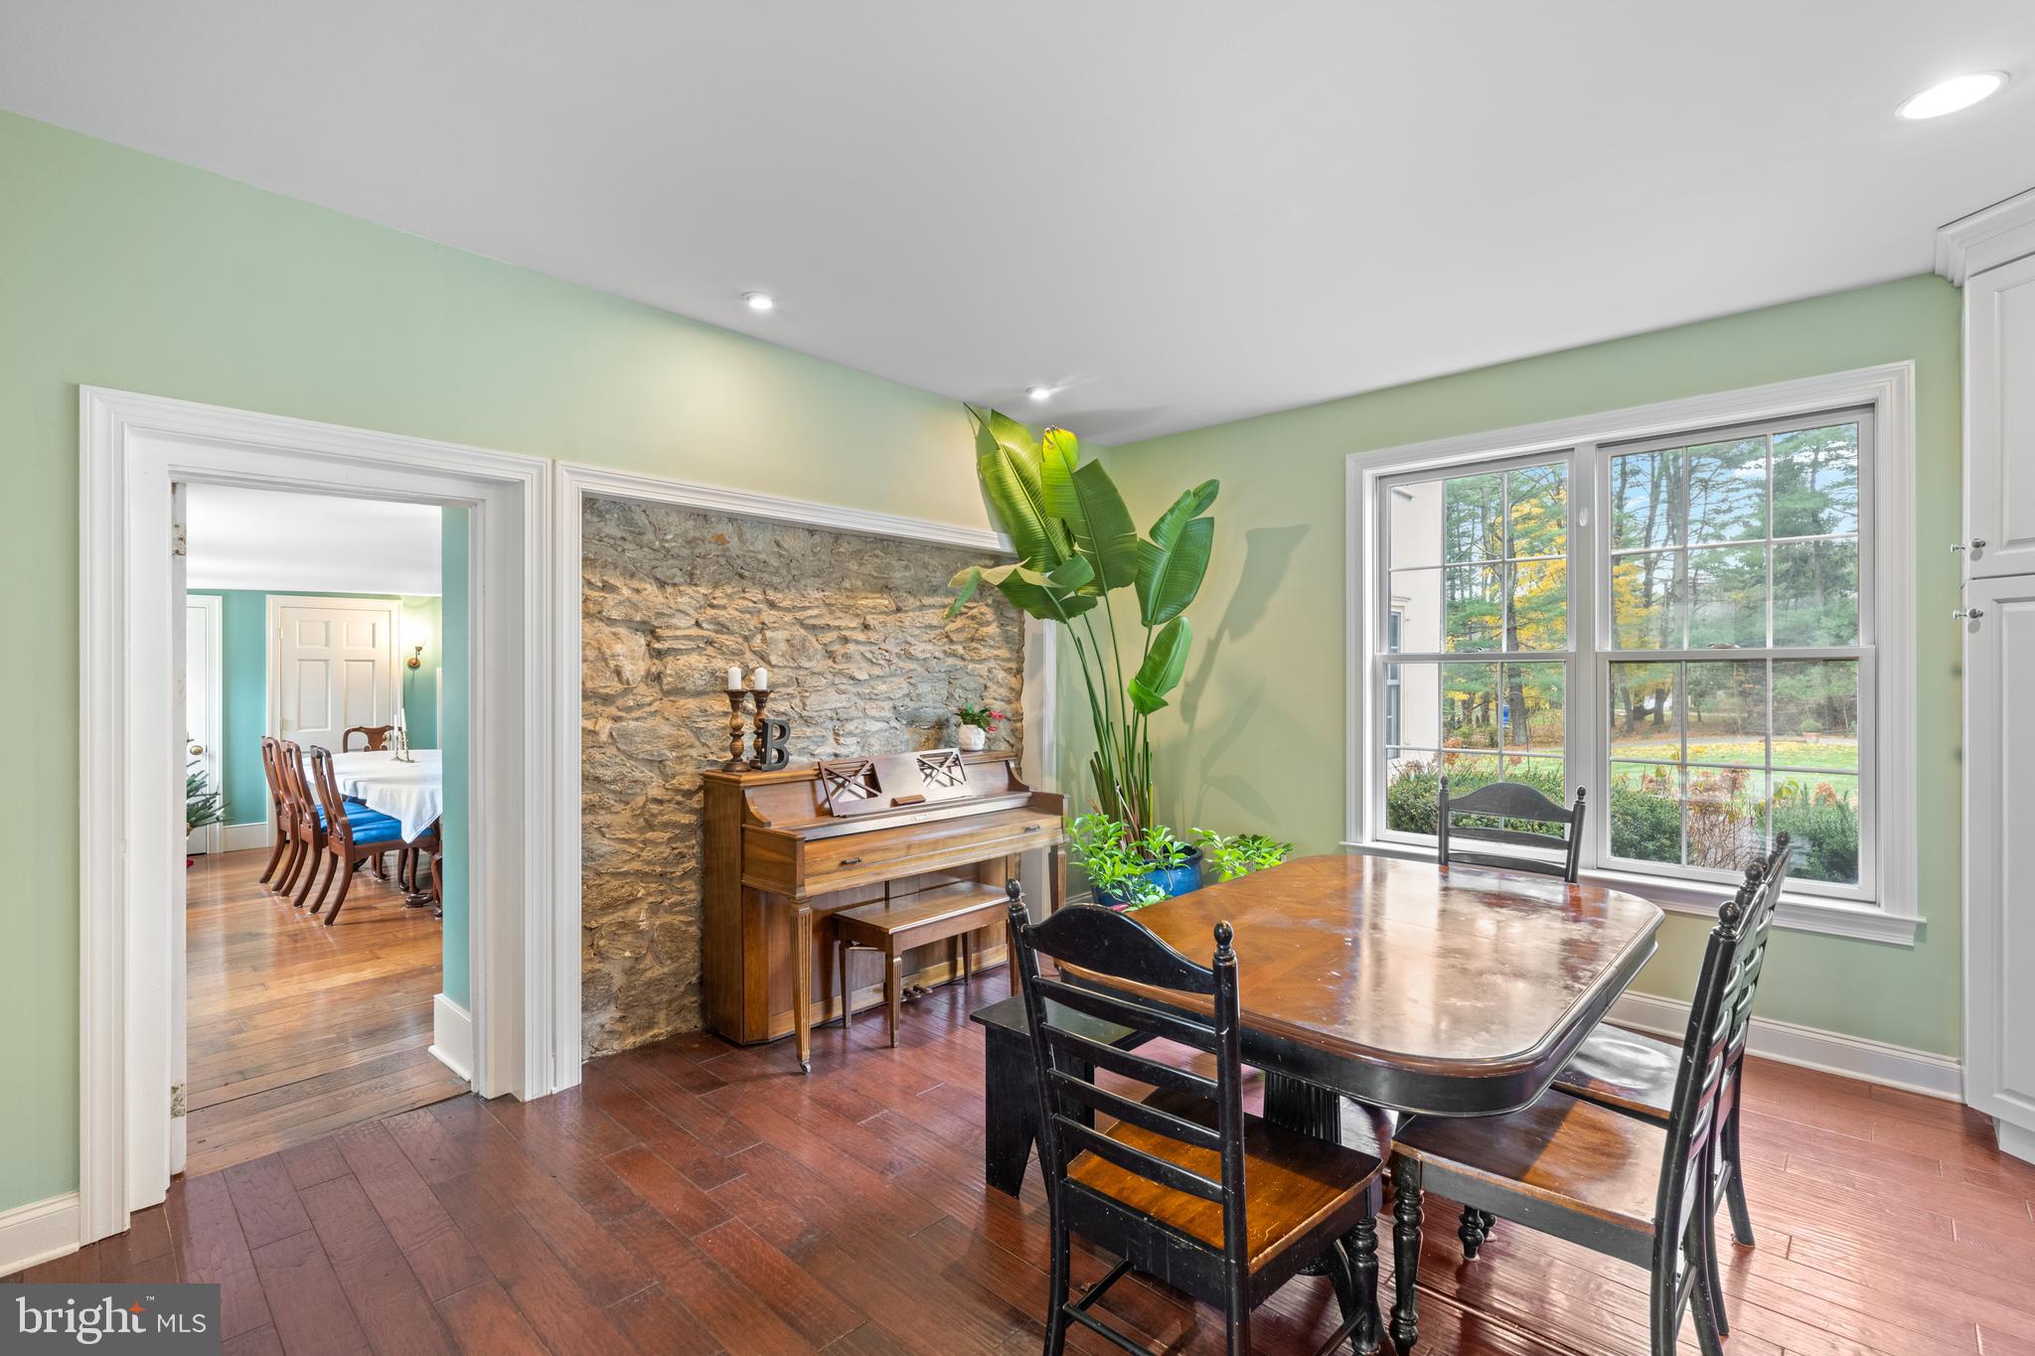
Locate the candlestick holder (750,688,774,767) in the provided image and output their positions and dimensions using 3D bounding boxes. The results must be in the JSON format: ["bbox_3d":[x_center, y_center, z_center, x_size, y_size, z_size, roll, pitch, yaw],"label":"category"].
[{"bbox_3d":[-1.058,0.216,3.731,0.115,0.321,0.115,0,0,43],"label":"candlestick holder"}]

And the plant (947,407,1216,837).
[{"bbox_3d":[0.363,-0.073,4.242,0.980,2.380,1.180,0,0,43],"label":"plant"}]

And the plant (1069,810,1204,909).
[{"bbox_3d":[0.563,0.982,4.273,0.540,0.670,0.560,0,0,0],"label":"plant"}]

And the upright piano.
[{"bbox_3d":[-0.509,0.881,3.918,0.620,1.034,1.476,0,0,43],"label":"upright piano"}]

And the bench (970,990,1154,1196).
[{"bbox_3d":[0.425,1.176,2.817,0.399,0.451,1.200,0,0,43],"label":"bench"}]

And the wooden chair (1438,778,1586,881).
[{"bbox_3d":[1.579,0.886,3.046,0.490,1.029,0.580,0,0,43],"label":"wooden chair"}]

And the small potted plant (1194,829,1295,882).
[{"bbox_3d":[1.082,0.997,4.323,0.440,0.560,0.460,0,0,43],"label":"small potted plant"}]

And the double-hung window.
[{"bbox_3d":[2.343,-0.082,3.744,1.953,1.974,0.140,0,0,43],"label":"double-hung window"}]

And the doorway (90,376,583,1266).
[{"bbox_3d":[-2.001,0.339,2.695,0.219,2.126,1.103,0,0,43],"label":"doorway"}]

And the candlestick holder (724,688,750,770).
[{"bbox_3d":[-1.128,0.217,3.641,0.115,0.321,0.115,0,0,43],"label":"candlestick holder"}]

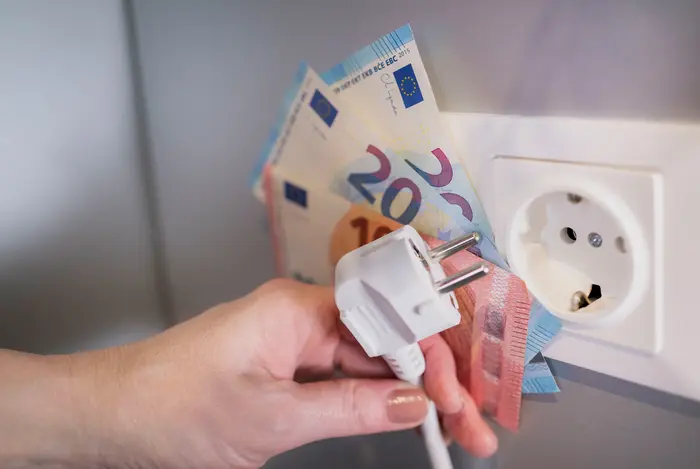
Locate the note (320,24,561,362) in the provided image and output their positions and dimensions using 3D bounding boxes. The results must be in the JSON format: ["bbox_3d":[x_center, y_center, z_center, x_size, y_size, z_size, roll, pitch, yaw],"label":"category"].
[{"bbox_3d":[0.021,0.001,0.250,0.072,0.133,0.005,-17,10,45],"label":"note"}]

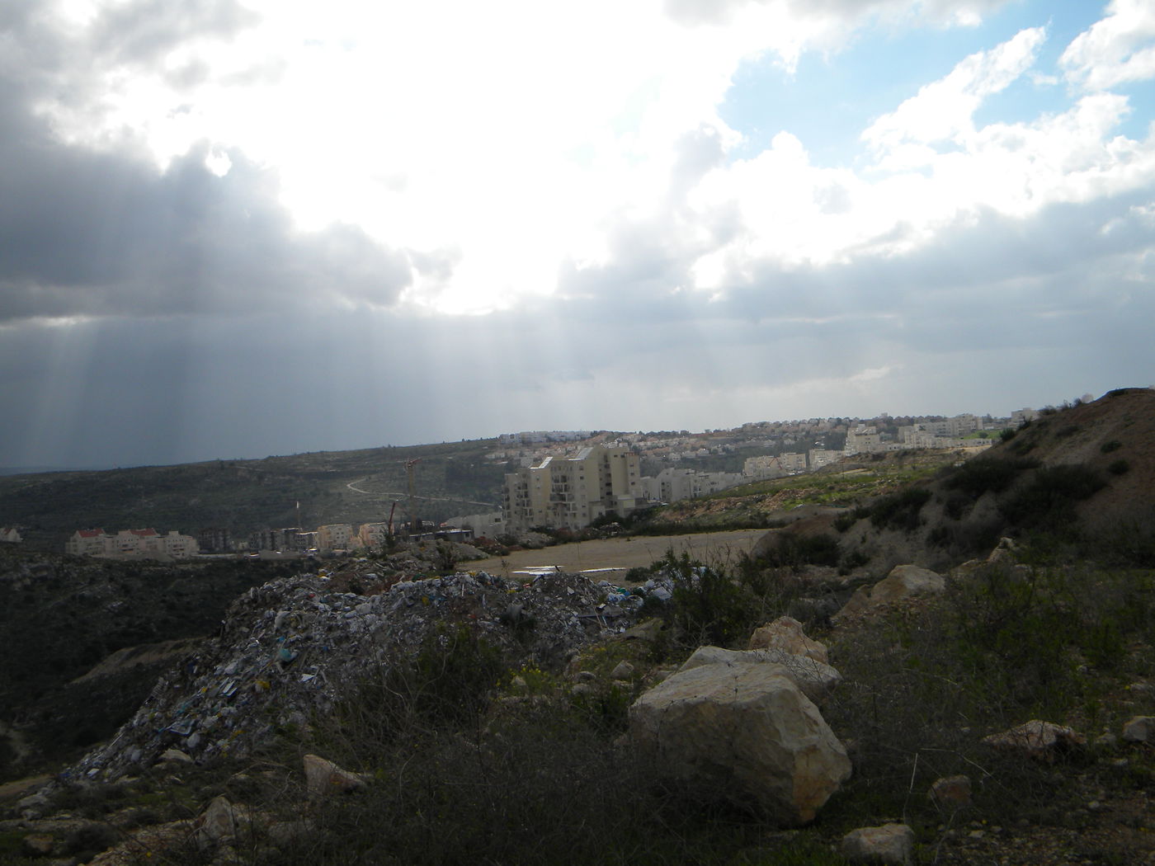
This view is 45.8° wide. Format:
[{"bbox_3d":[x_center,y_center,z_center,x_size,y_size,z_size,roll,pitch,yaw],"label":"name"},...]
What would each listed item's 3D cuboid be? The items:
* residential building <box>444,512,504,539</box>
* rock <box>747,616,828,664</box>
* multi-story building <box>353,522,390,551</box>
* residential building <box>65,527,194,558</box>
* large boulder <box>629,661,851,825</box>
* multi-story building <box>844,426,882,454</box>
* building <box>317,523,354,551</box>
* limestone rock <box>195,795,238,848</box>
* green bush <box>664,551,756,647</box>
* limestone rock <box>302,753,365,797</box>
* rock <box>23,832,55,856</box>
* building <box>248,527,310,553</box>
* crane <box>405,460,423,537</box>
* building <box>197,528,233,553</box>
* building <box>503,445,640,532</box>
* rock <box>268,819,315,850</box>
[{"bbox_3d":[-33.230,29.892,440.000,20.000,10.000,14.000,-3,0,10],"label":"residential building"},{"bbox_3d":[1.571,1.571,10.200,0.550,0.400,0.450,-3,0,9],"label":"rock"},{"bbox_3d":[-139.552,70.236,930.000,20.000,18.000,16.000,-3,0,-27],"label":"multi-story building"},{"bbox_3d":[-297.838,73.328,915.000,82.000,17.500,18.000,-3,0,-9],"label":"residential building"},{"bbox_3d":[0.805,1.545,6.800,1.080,0.680,0.850,-3,0,0],"label":"large boulder"},{"bbox_3d":[204.584,5.494,980.000,25.000,20.000,18.000,-3,0,10],"label":"multi-story building"},{"bbox_3d":[-166.163,71.611,940.000,20.500,18.000,16.000,-3,0,-27],"label":"building"},{"bbox_3d":[-2.087,2.238,7.900,0.240,0.300,0.200,-3,0,0],"label":"limestone rock"},{"bbox_3d":[1.216,1.521,12.500,0.850,0.900,0.800,-3,0,0],"label":"green bush"},{"bbox_3d":[-1.564,2.203,8.800,0.400,0.280,0.280,-3,0,0],"label":"limestone rock"},{"bbox_3d":[-3.305,2.529,8.400,0.200,0.145,0.170,-3,0,0],"label":"rock"},{"bbox_3d":[-209.274,75.668,960.000,40.000,17.000,18.000,-3,0,0],"label":"building"},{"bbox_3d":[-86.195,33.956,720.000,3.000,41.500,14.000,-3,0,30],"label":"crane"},{"bbox_3d":[-250.259,74.486,945.000,22.500,17.000,16.000,-3,0,-16],"label":"building"},{"bbox_3d":[-2.315,18.984,468.000,41.000,29.000,20.000,-3,0,25],"label":"building"},{"bbox_3d":[-1.336,1.876,6.400,0.200,0.130,0.160,-3,0,-12],"label":"rock"}]

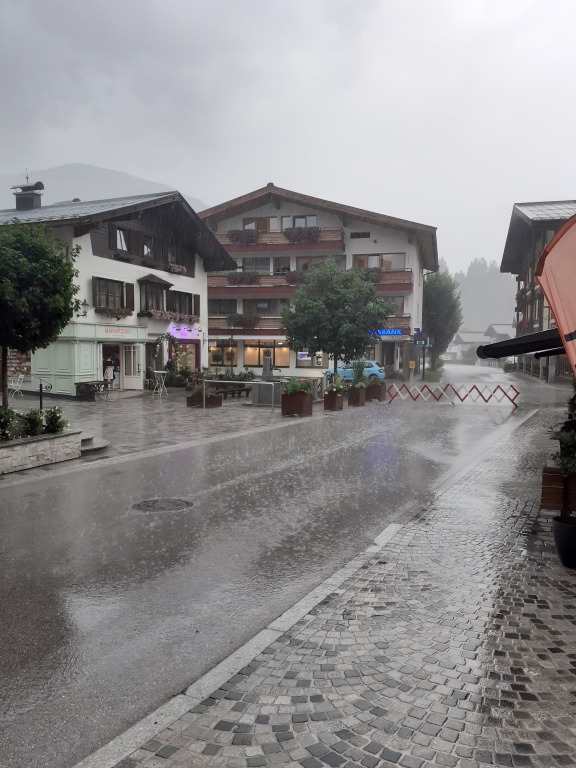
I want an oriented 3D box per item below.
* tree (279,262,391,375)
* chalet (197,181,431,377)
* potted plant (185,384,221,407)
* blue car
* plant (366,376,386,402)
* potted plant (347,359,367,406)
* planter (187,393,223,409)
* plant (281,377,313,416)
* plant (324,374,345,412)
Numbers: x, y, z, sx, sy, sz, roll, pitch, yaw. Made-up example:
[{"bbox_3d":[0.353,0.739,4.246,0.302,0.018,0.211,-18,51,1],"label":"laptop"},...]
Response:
[{"bbox_3d":[2.288,-2.595,27.886,5.000,6.400,5.000,2,4,15],"label":"tree"},{"bbox_3d":[1.392,-7.918,52.236,22.900,14.000,20.000,2,4,15],"label":"chalet"},{"bbox_3d":[-3.048,0.440,22.085,0.950,0.780,0.920,2,4,27],"label":"potted plant"},{"bbox_3d":[4.757,-0.890,42.337,3.870,1.500,1.720,2,4,17],"label":"blue car"},{"bbox_3d":[3.490,0.192,23.969,0.750,0.980,0.680,3,5,29],"label":"plant"},{"bbox_3d":[2.501,-0.050,21.847,0.540,1.720,0.540,3,5,29],"label":"potted plant"},{"bbox_3d":[-3.050,0.635,22.098,0.900,0.390,0.880,2,4,27],"label":"planter"},{"bbox_3d":[0.273,0.352,18.819,0.740,1.220,0.680,2,4,26],"label":"plant"},{"bbox_3d":[1.559,0.282,20.267,0.540,1.220,0.540,3,5,29],"label":"plant"}]

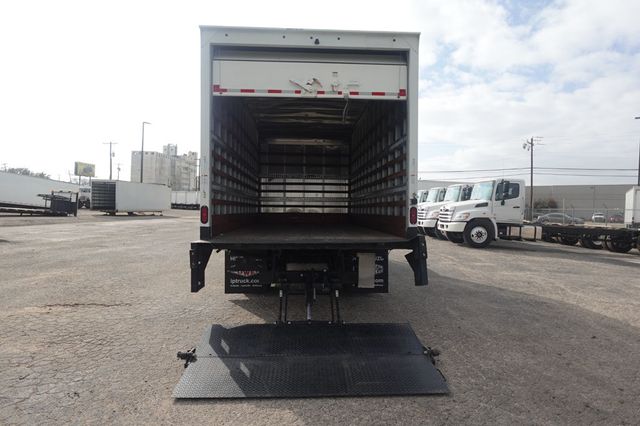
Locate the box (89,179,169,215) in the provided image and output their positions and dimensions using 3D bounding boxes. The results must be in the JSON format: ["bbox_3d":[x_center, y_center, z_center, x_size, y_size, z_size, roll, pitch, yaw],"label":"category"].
[{"bbox_3d":[-18.300,-1.500,35.100,2.570,2.820,8.100,1,1,10],"label":"box"}]

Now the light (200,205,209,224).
[{"bbox_3d":[-1.326,0.027,4.100,0.078,0.200,0.040,1,1,-3],"label":"light"}]

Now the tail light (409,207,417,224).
[{"bbox_3d":[1.119,0.036,4.225,0.078,0.200,0.040,1,1,-3],"label":"tail light"}]

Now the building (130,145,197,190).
[{"bbox_3d":[-110.600,-26.700,258.000,17.500,42.500,48.000,1,1,10],"label":"building"}]

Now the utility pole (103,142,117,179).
[{"bbox_3d":[-34.100,-5.800,58.000,2.400,11.500,0.400,1,1,0],"label":"utility pole"}]

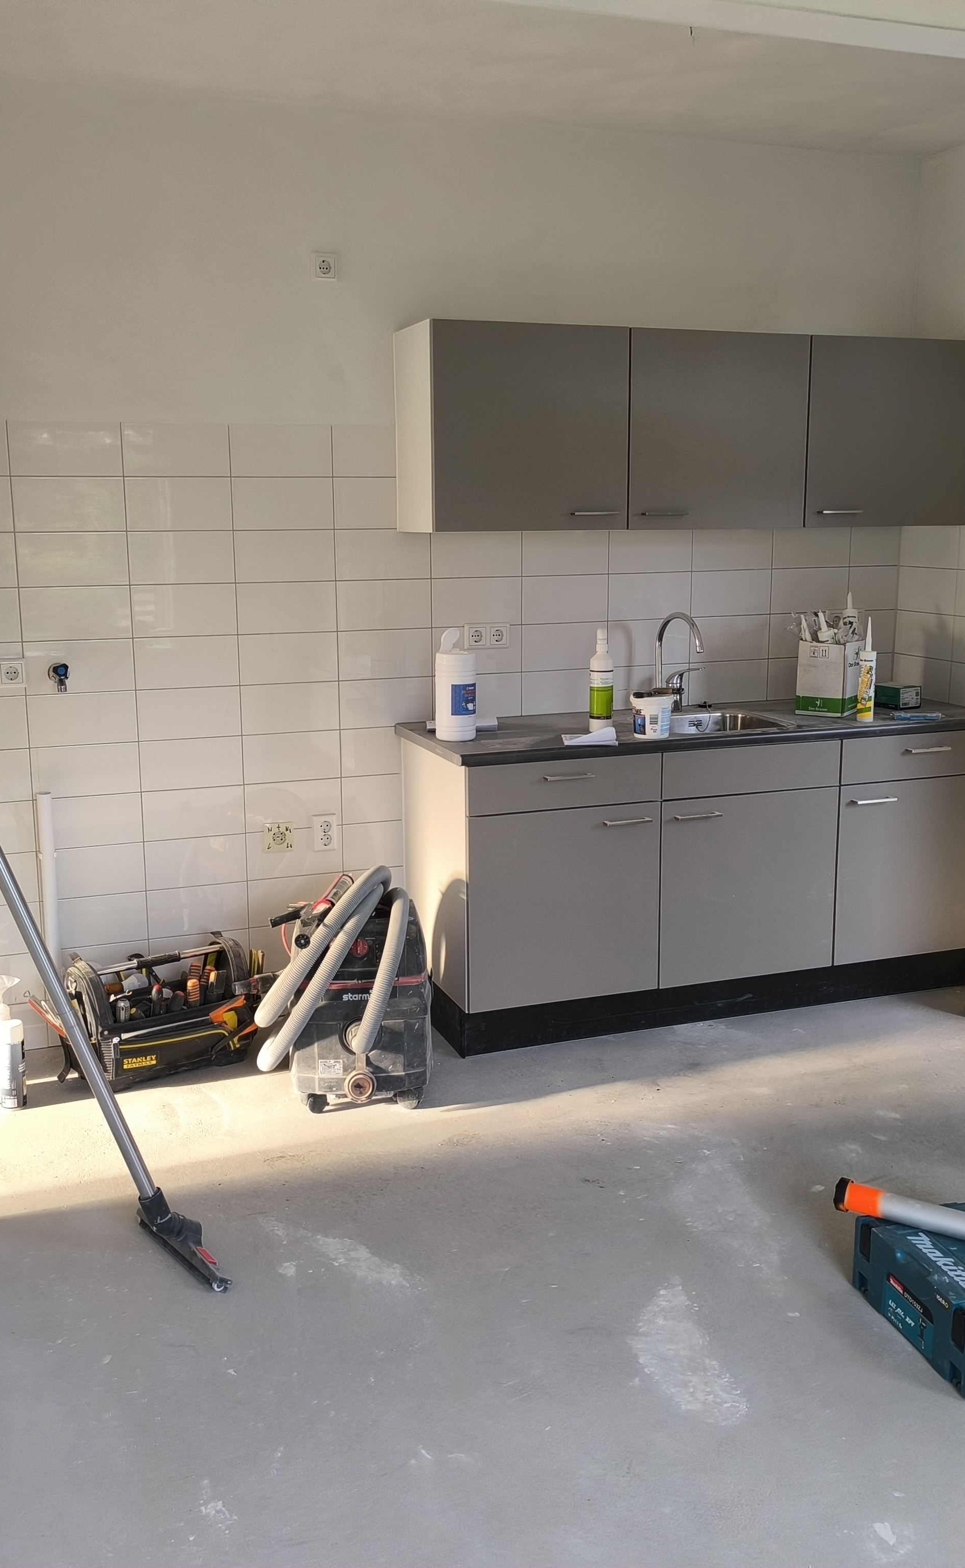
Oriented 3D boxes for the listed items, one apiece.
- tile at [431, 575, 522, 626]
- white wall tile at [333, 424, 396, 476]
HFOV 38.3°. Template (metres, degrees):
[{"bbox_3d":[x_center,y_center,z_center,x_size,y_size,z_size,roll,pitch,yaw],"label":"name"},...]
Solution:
[{"bbox_3d":[-0.016,-0.566,4.319,0.298,0.148,0.010,-4,12,-20],"label":"tile"},{"bbox_3d":[-0.299,-0.986,4.128,0.298,0.148,0.010,-5,12,-20],"label":"white wall tile"}]

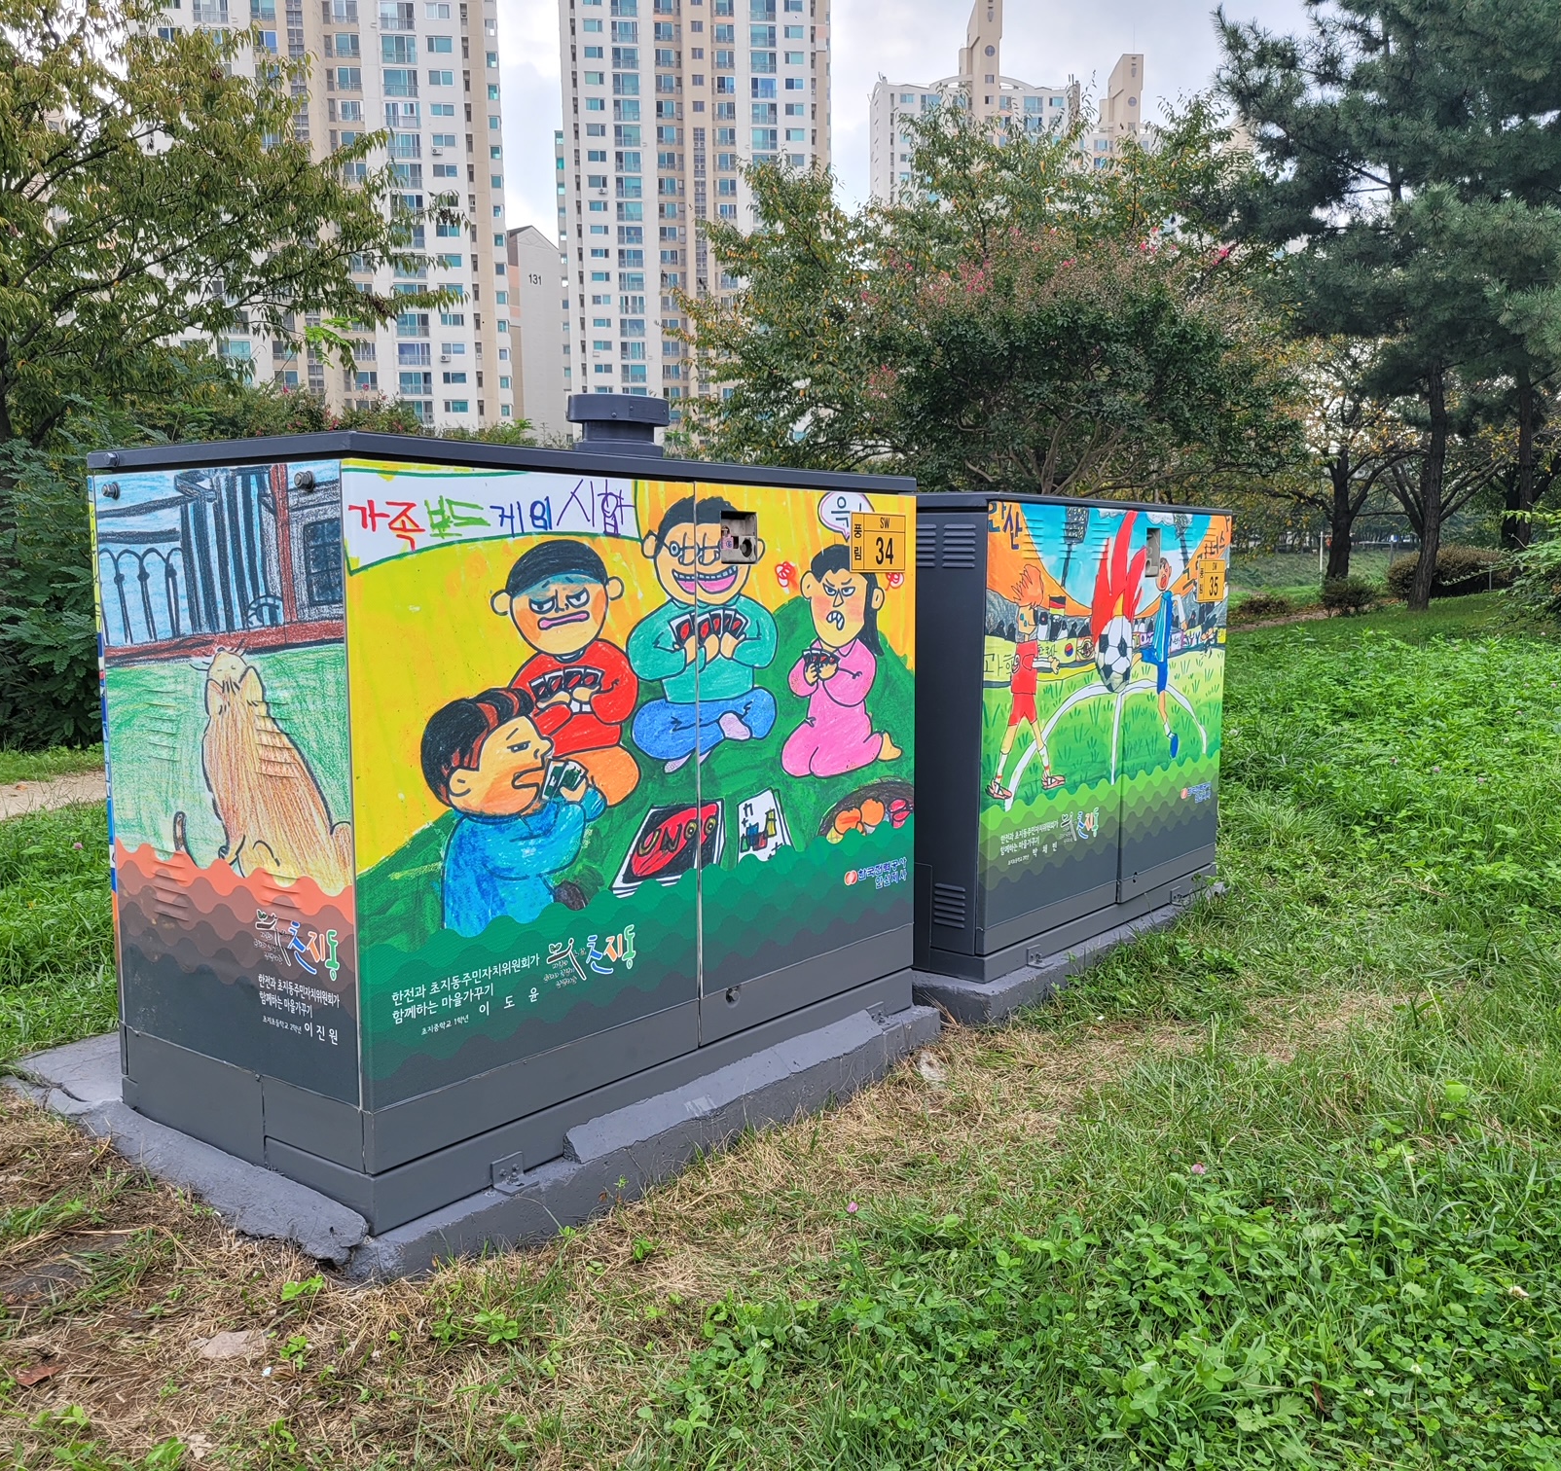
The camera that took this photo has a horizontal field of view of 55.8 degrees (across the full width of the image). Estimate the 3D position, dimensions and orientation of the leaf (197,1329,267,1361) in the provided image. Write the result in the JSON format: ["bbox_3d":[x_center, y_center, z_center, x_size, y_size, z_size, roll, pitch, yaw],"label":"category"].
[{"bbox_3d":[-0.973,1.072,2.608,0.120,0.020,0.100,0,7,0],"label":"leaf"}]

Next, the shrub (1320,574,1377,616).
[{"bbox_3d":[9.249,-2.284,24.000,0.950,0.650,0.900,0,7,0],"label":"shrub"}]

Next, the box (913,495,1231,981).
[{"bbox_3d":[0.807,-0.091,5.319,0.929,1.459,1.775,5,8,38],"label":"box"}]

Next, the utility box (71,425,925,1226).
[{"bbox_3d":[-0.562,0.086,3.673,0.929,1.480,1.828,5,8,38],"label":"utility box"}]

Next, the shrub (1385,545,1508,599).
[{"bbox_3d":[13.137,-3.197,29.000,2.500,1.050,1.600,0,7,0],"label":"shrub"}]

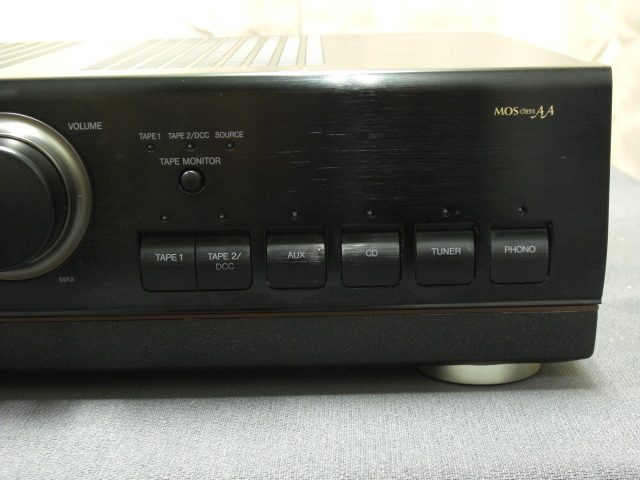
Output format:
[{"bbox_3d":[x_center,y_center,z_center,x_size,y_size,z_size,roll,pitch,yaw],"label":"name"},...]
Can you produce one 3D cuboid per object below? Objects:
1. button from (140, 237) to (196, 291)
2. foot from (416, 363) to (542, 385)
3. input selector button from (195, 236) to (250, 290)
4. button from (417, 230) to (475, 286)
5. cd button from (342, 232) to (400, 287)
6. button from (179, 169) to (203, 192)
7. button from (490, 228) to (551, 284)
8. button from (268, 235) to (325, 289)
[{"bbox_3d":[-0.059,0.009,0.463,0.020,0.019,0.008,-1,13,0],"label":"button"},{"bbox_3d":[0.069,0.048,0.514,0.053,0.013,0.053,-1,13,0],"label":"foot"},{"bbox_3d":[-0.038,0.009,0.463,0.019,0.020,0.008,-1,13,0],"label":"input selector button"},{"bbox_3d":[0.049,0.007,0.463,0.021,0.019,0.008,-1,13,0],"label":"button"},{"bbox_3d":[0.020,0.008,0.463,0.022,0.019,0.008,-1,13,0],"label":"cd button"},{"bbox_3d":[-0.049,-0.023,0.452,0.008,0.008,0.005,-1,13,0],"label":"button"},{"bbox_3d":[0.078,0.006,0.464,0.021,0.020,0.008,-1,13,0],"label":"button"},{"bbox_3d":[-0.009,0.008,0.463,0.022,0.020,0.008,-1,13,0],"label":"button"}]

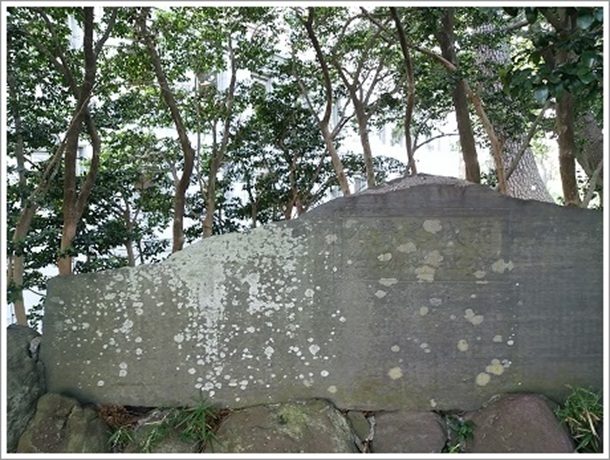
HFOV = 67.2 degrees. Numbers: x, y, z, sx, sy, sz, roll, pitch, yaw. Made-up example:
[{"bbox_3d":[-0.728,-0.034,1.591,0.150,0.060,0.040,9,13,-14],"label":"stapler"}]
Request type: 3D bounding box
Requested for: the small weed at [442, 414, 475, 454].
[{"bbox_3d":[0.824,1.091,2.450,0.175,0.200,0.140,0,-2,0],"label":"small weed"}]

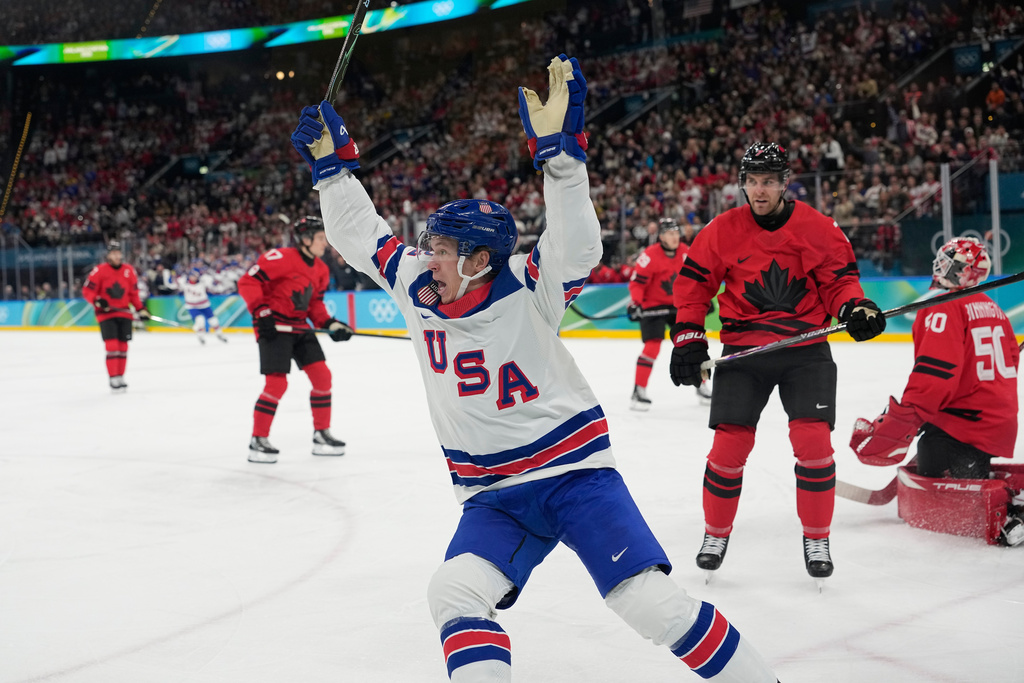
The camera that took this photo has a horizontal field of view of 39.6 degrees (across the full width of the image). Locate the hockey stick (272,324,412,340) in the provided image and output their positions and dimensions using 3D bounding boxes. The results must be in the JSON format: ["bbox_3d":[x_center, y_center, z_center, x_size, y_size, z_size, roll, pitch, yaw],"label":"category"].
[{"bbox_3d":[-1.090,-0.042,10.800,1.550,0.200,0.070,5,2,-3],"label":"hockey stick"}]

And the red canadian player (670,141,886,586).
[{"bbox_3d":[1.133,0.098,6.070,0.900,1.900,0.580,-2,3,10],"label":"red canadian player"}]

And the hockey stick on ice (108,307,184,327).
[{"bbox_3d":[-4.728,-0.330,18.400,1.500,0.200,0.070,13,-3,-21],"label":"hockey stick on ice"}]

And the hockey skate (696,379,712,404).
[{"bbox_3d":[1.931,0.494,14.050,0.110,0.260,0.300,-4,3,-25],"label":"hockey skate"}]

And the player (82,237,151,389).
[{"bbox_3d":[-5.144,-0.325,18.500,0.820,1.940,0.500,-3,3,-22],"label":"player"}]

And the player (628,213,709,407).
[{"bbox_3d":[1.549,-0.264,13.900,0.800,1.850,0.650,-4,3,-27],"label":"player"}]

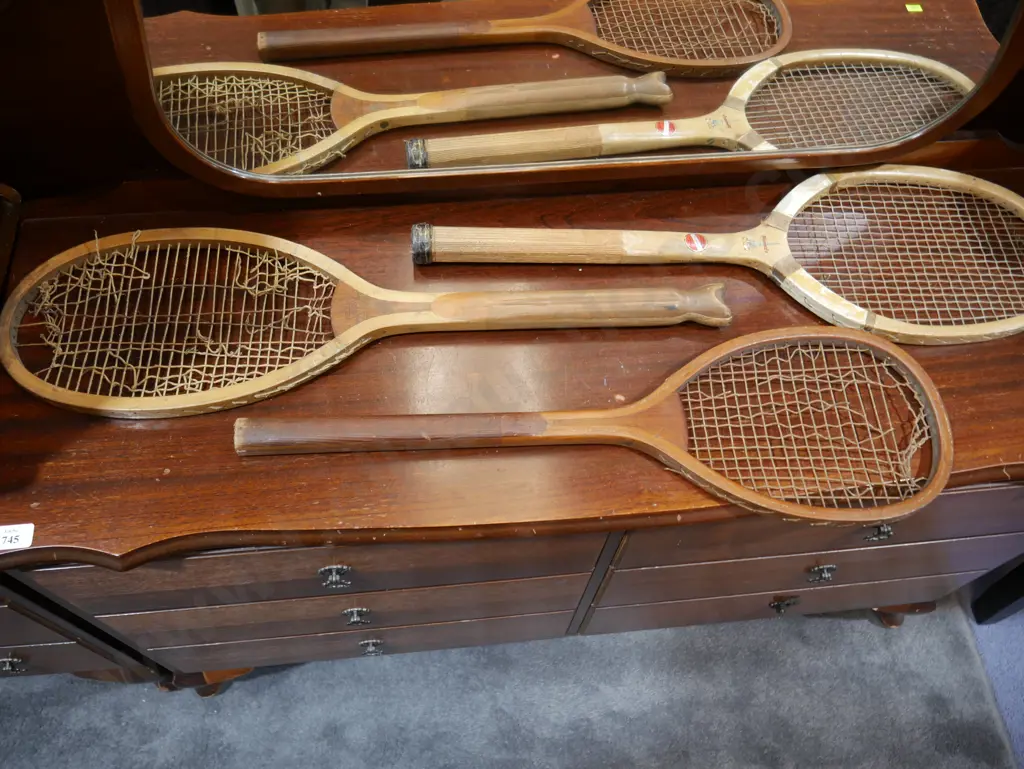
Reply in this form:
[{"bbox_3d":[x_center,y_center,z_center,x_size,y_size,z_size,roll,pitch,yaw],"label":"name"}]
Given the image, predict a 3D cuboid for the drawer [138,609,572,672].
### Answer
[{"bbox_3d":[-0.194,0.183,1.139,0.507,0.130,0.350,-4,59,-6],"label":"drawer"}]

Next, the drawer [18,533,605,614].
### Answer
[{"bbox_3d":[-0.195,0.035,0.930,0.543,0.163,0.385,-4,61,-5],"label":"drawer"}]

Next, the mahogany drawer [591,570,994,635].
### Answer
[{"bbox_3d":[0.338,0.148,1.192,0.519,0.131,0.350,-4,59,-6],"label":"mahogany drawer"}]

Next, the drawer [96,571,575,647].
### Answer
[{"bbox_3d":[-0.202,0.116,1.073,0.543,0.162,0.385,-4,61,-5],"label":"drawer"}]

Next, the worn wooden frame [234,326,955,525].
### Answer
[{"bbox_3d":[0.084,0.040,0.799,0.692,0.030,0.210,-1,60,-3],"label":"worn wooden frame"}]

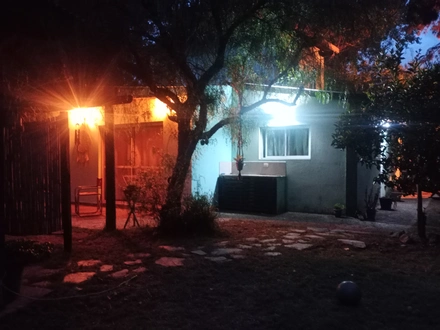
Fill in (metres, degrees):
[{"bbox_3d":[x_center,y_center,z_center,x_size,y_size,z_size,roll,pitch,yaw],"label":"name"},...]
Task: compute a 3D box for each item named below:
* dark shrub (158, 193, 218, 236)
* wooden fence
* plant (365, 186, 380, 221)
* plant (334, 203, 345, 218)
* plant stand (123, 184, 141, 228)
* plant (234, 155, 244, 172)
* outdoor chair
[{"bbox_3d":[-0.575,0.851,6.500,1.030,0.720,0.850,0,2,0],"label":"dark shrub"},{"bbox_3d":[-3.363,0.186,6.400,1.090,2.110,0.080,-1,2,-3],"label":"wooden fence"},{"bbox_3d":[3.203,0.805,7.500,0.340,0.700,0.340,0,2,29],"label":"plant"},{"bbox_3d":[2.647,0.985,7.850,0.250,0.330,0.250,0,2,29],"label":"plant"},{"bbox_3d":[-1.728,0.789,6.950,0.310,0.830,0.310,0,2,0],"label":"plant stand"},{"bbox_3d":[0.373,-0.028,6.700,0.190,0.340,0.190,0,2,0],"label":"plant"},{"bbox_3d":[-3.129,0.738,8.500,0.540,0.890,0.540,-1,2,-28],"label":"outdoor chair"}]

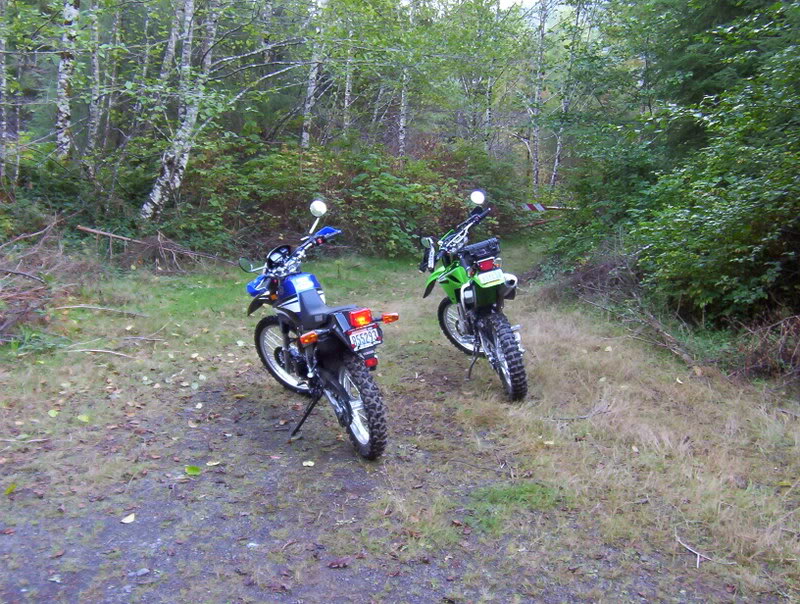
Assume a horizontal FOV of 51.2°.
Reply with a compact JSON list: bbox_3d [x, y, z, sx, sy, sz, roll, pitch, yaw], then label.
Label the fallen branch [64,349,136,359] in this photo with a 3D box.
[{"bbox_3d":[-2.687,0.450,7.562,0.743,0.074,0.128,2,9,14],"label":"fallen branch"}]

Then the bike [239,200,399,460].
[{"bbox_3d":[-0.560,0.113,5.402,0.837,1.448,2.069,-9,12,-22],"label":"bike"}]

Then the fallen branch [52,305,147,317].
[{"bbox_3d":[-3.474,0.083,9.757,1.311,0.099,0.158,3,10,17],"label":"fallen branch"}]

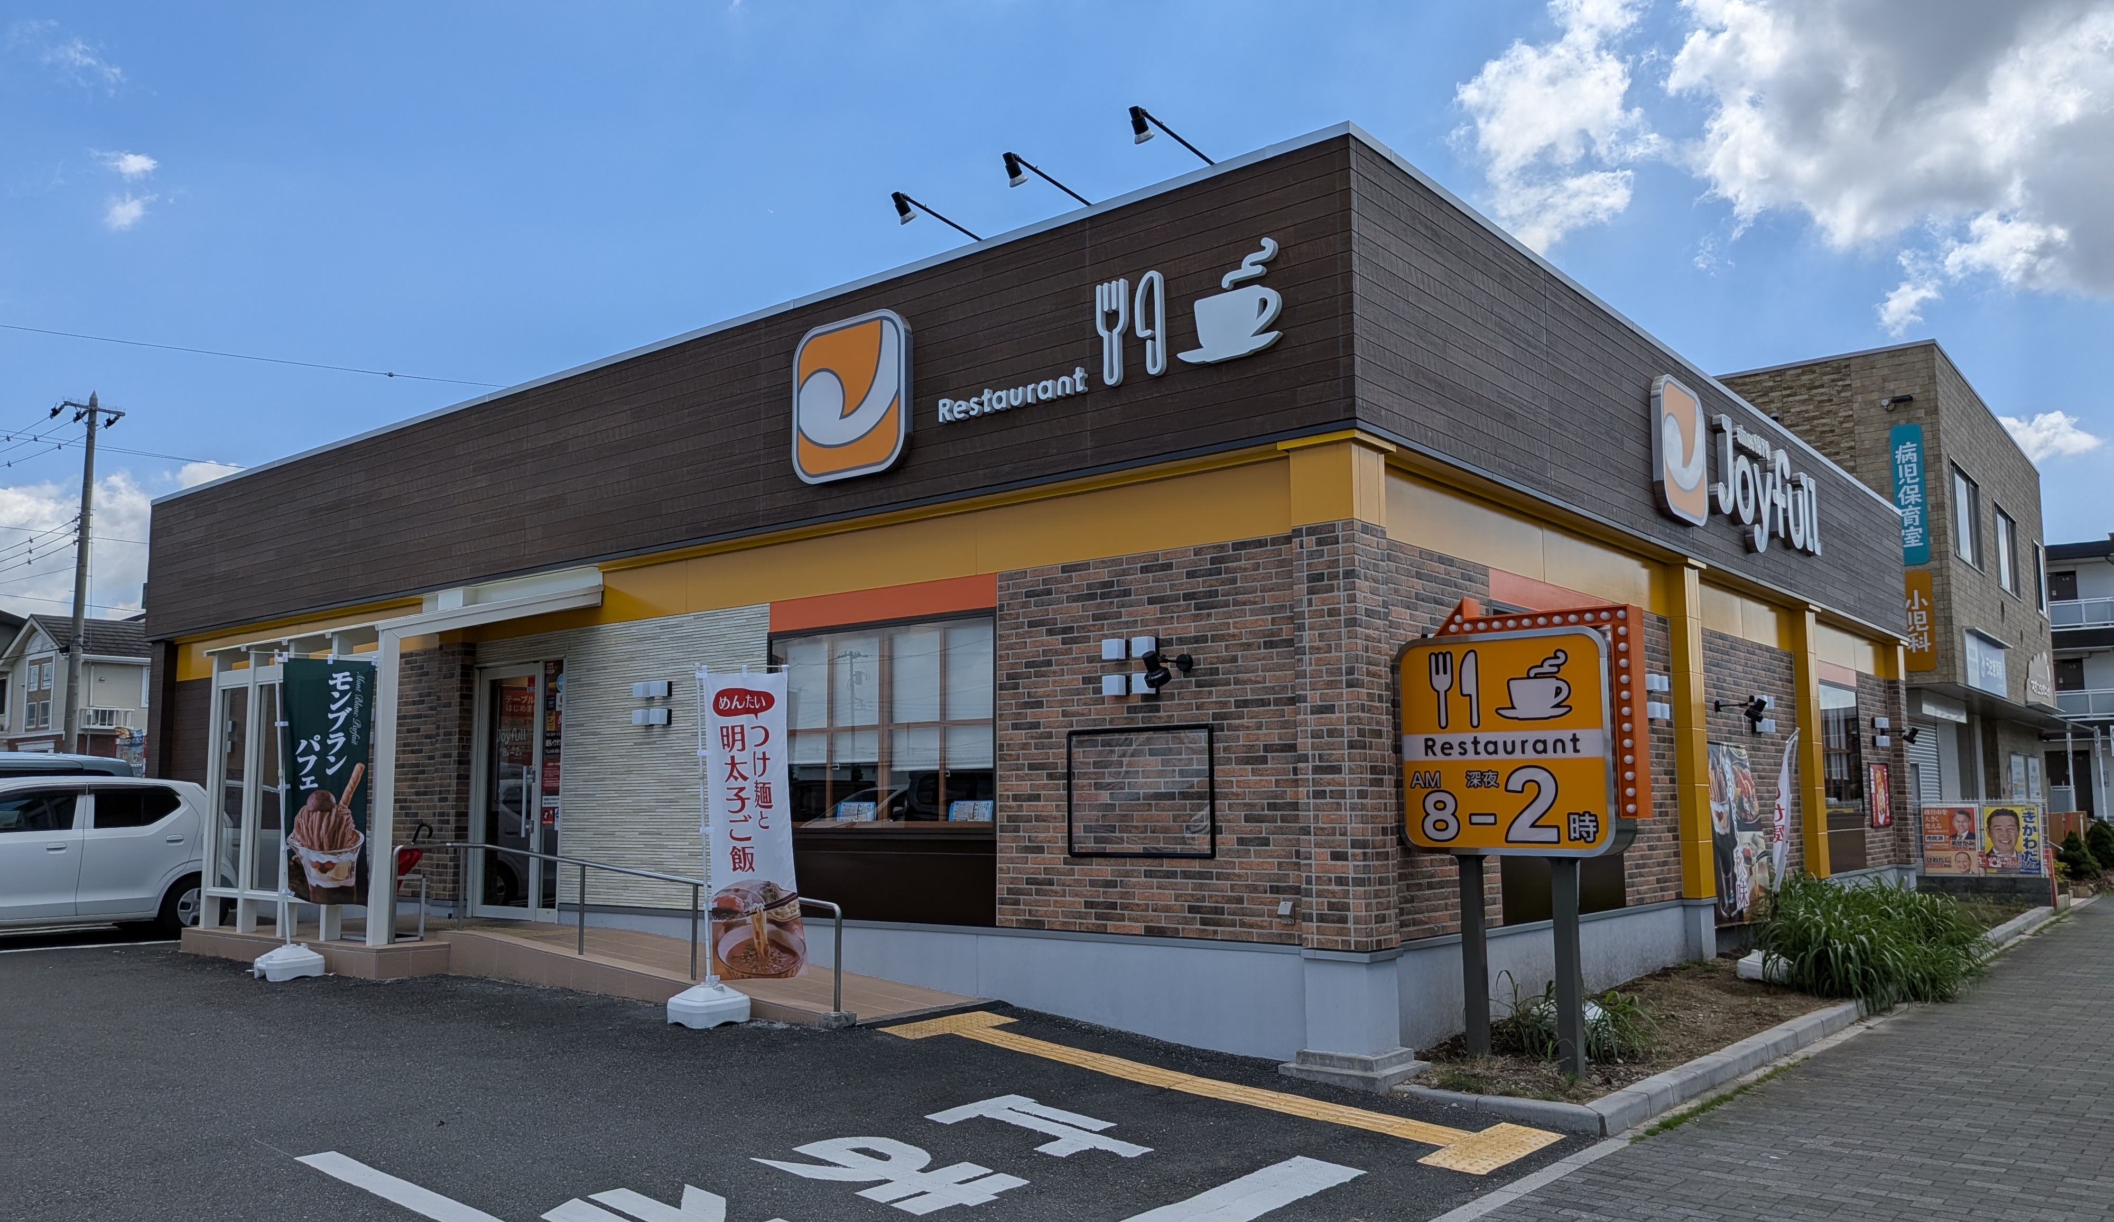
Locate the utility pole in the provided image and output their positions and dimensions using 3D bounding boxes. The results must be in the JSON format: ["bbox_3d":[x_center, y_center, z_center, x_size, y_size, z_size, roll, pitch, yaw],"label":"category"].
[{"bbox_3d":[-27.105,-0.010,40.447,0.900,12.500,1.500,-6,-9,39],"label":"utility pole"}]

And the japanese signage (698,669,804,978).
[{"bbox_3d":[-1.852,1.291,8.883,0.070,1.820,0.600,-10,-9,43],"label":"japanese signage"}]

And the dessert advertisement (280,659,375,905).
[{"bbox_3d":[-5.569,1.306,11.193,0.600,1.800,0.070,1,-9,-38],"label":"dessert advertisement"}]

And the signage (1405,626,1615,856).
[{"bbox_3d":[2.407,0.696,7.726,1.130,1.160,0.290,-6,-9,39],"label":"signage"}]

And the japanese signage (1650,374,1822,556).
[{"bbox_3d":[6.300,-1.081,13.327,0.100,1.160,5.050,-6,-9,39],"label":"japanese signage"}]

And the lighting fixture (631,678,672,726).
[{"bbox_3d":[-3.255,0.752,11.811,0.370,0.335,0.110,-6,-9,39],"label":"lighting fixture"}]

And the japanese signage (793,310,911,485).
[{"bbox_3d":[-1.428,-1.456,10.138,1.150,1.130,0.090,-6,-9,39],"label":"japanese signage"}]

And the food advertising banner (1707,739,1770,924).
[{"bbox_3d":[6.121,1.967,13.044,0.060,1.560,1.800,-6,-9,39],"label":"food advertising banner"}]

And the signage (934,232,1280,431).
[{"bbox_3d":[0.238,-1.631,8.775,2.600,0.680,0.070,-6,-9,39],"label":"signage"}]

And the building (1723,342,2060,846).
[{"bbox_3d":[14.035,0.952,28.744,8.000,8.250,12.400,-6,-9,39],"label":"building"}]

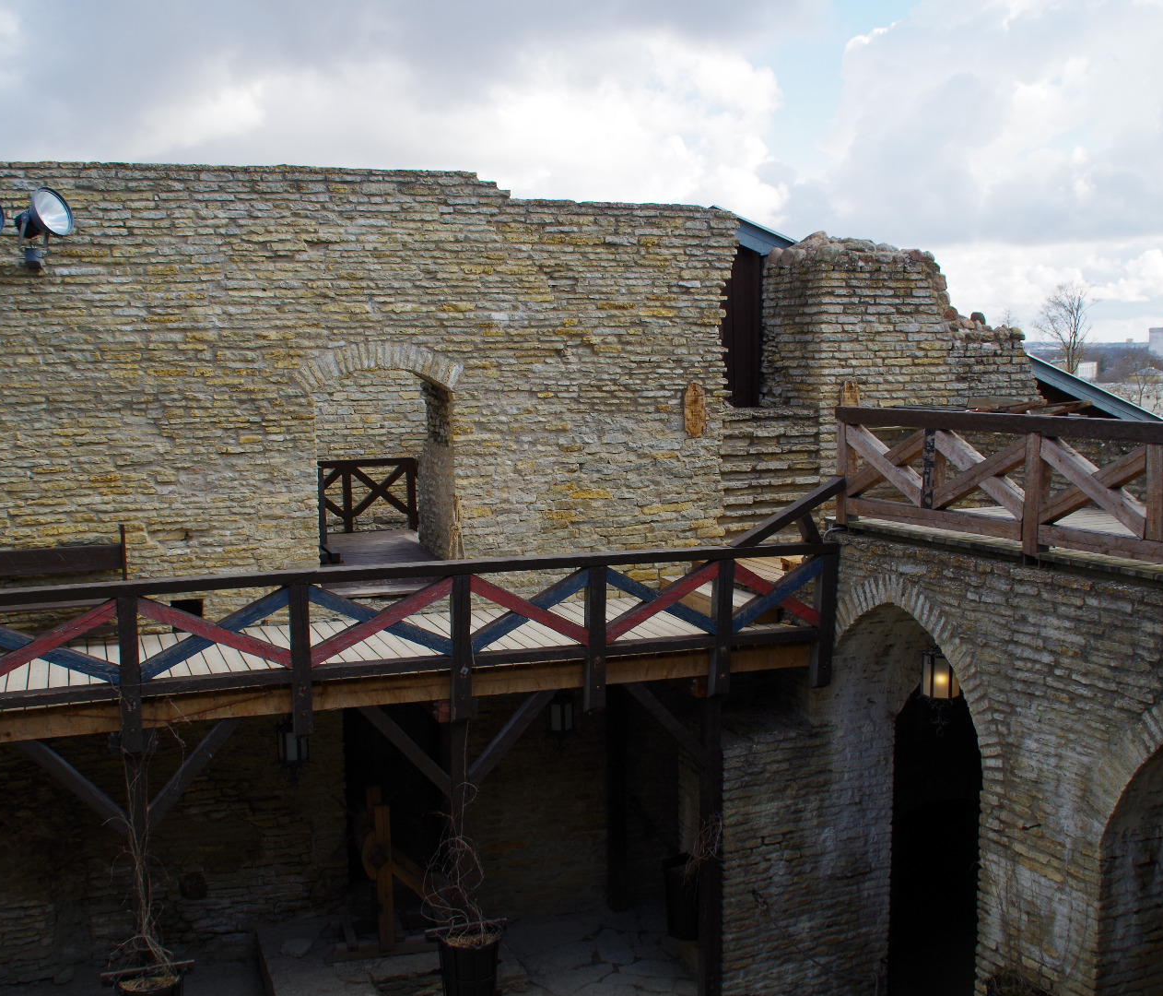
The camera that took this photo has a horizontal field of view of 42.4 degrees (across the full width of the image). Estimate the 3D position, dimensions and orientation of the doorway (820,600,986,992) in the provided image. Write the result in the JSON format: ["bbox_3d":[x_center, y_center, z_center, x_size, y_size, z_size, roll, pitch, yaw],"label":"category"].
[{"bbox_3d":[3.273,2.941,13.880,0.850,4.053,2.008,-4,7,-30],"label":"doorway"}]

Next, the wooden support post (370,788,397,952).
[{"bbox_3d":[-1.945,3.687,14.646,0.220,1.560,0.220,-3,6,-22],"label":"wooden support post"}]

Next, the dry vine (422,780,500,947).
[{"bbox_3d":[-1.046,3.180,13.041,0.640,1.420,0.550,-3,6,-22],"label":"dry vine"}]

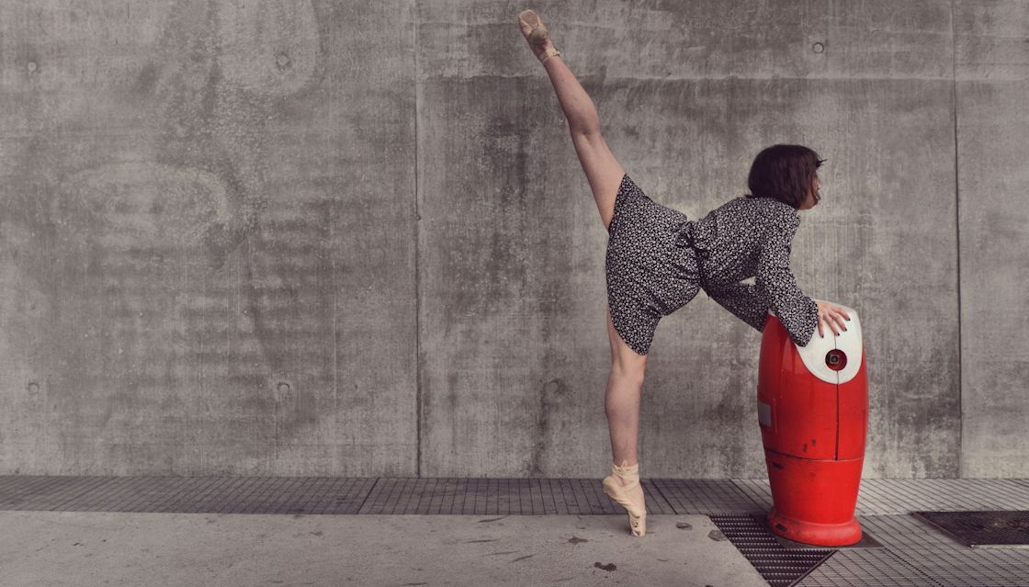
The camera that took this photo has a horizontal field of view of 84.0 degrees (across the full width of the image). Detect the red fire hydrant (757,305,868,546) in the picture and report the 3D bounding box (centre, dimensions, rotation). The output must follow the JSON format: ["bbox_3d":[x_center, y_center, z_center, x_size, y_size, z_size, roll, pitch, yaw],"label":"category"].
[{"bbox_3d":[1.074,0.453,2.057,0.362,0.805,0.330,0,0,-1],"label":"red fire hydrant"}]

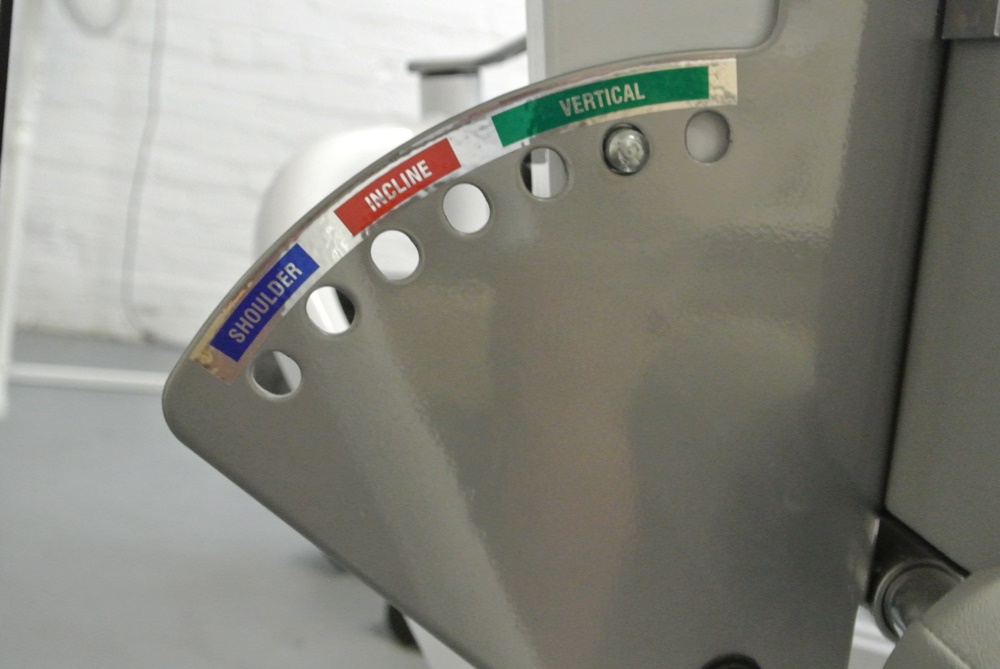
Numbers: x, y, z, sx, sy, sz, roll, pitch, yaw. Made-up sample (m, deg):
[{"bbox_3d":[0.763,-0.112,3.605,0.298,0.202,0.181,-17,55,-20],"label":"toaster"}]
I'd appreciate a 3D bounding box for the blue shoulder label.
[{"bbox_3d":[-0.076,-0.010,0.528,0.012,0.043,0.001,41,4,-12],"label":"blue shoulder label"}]

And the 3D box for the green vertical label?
[{"bbox_3d":[0.033,-0.075,0.528,0.072,0.013,0.001,-14,12,-4],"label":"green vertical label"}]

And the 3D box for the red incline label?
[{"bbox_3d":[-0.033,-0.047,0.526,0.043,0.012,0.001,-33,12,0],"label":"red incline label"}]

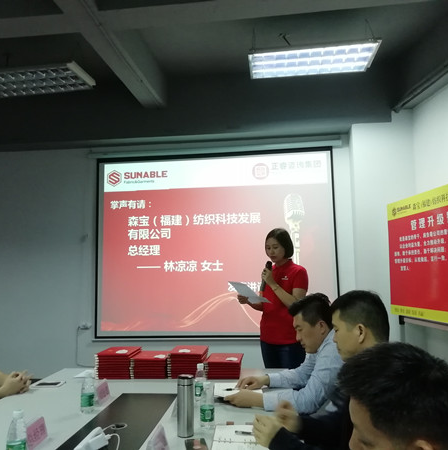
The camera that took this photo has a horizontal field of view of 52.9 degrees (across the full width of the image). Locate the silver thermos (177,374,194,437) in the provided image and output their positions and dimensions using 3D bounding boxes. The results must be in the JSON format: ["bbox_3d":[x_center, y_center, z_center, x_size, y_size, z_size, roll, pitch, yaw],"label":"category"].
[{"bbox_3d":[-0.146,0.688,1.716,0.064,0.219,0.064,-2,-5,6],"label":"silver thermos"}]

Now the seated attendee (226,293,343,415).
[{"bbox_3d":[0.387,0.934,2.024,0.750,1.245,0.520,-3,-5,11],"label":"seated attendee"}]

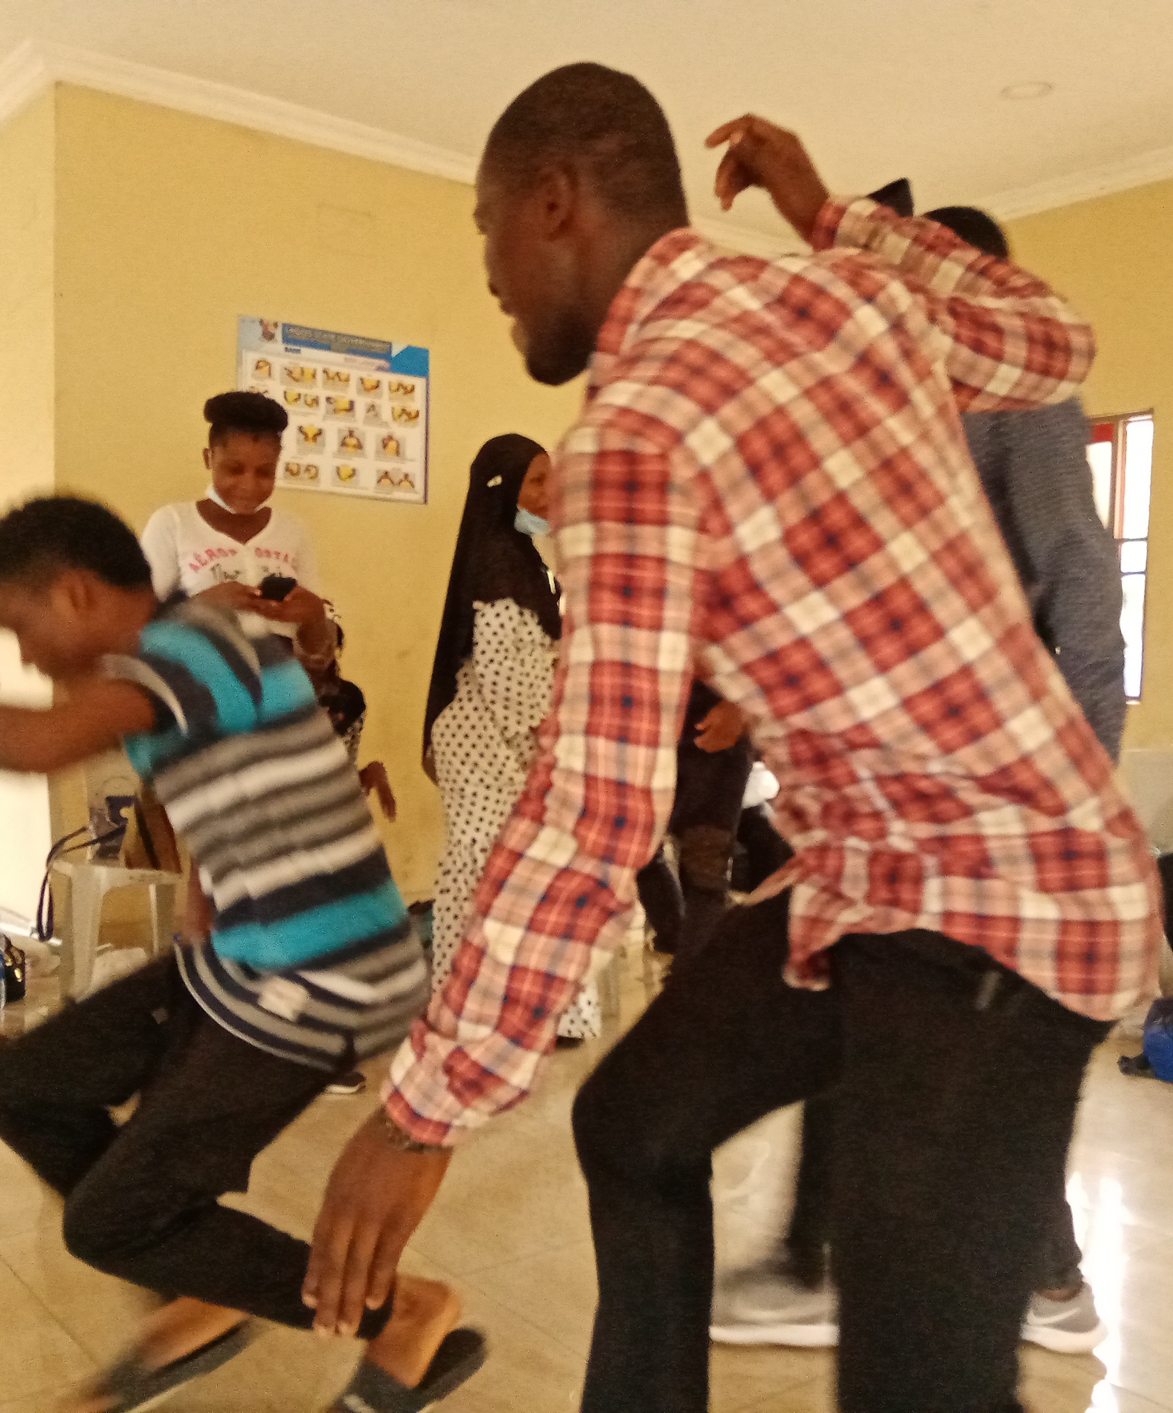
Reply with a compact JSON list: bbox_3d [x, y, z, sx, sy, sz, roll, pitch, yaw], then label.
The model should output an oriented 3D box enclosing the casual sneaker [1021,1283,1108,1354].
[{"bbox_3d":[0.690,0.950,2.300,0.280,0.110,0.105,3,3,32],"label":"casual sneaker"}]

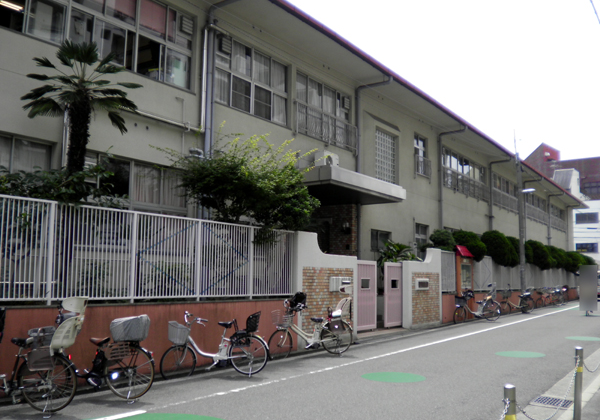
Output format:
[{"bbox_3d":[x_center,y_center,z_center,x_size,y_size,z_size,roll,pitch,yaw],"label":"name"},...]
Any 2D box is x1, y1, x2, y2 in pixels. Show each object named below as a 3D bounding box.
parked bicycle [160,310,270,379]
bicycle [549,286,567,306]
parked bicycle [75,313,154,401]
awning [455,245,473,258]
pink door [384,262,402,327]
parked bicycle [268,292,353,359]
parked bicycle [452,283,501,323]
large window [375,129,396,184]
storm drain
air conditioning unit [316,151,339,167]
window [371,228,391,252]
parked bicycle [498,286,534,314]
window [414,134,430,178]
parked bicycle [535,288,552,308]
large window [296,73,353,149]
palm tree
[{"bbox_3d":[-1.296,2.070,9.427,1.680,1.050,0.580,2,-7,-10],"label":"parked bicycle"},{"bbox_3d":[14.317,4.763,33.600,1.650,1.100,0.580,5,-8,-32],"label":"bicycle"},{"bbox_3d":[-2.664,1.815,7.622,1.750,1.130,0.570,2,-6,-15],"label":"parked bicycle"},{"bbox_3d":[5.912,1.499,21.666,0.320,0.420,1.350,-4,-8,34],"label":"awning"},{"bbox_3d":[2.755,2.473,17.700,0.060,1.840,1.285,-4,-8,34],"label":"pink door"},{"bbox_3d":[0.215,2.239,12.055,1.810,1.280,0.600,2,-6,-17],"label":"parked bicycle"},{"bbox_3d":[6.122,3.235,21.060,1.750,1.320,0.580,2,-7,-10],"label":"parked bicycle"},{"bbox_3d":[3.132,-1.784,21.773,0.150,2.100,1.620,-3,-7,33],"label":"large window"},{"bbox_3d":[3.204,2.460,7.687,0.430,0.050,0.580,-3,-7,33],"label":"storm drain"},{"bbox_3d":[0.751,-1.268,16.730,0.300,0.570,0.800,-3,-7,33],"label":"air conditioning unit"},{"bbox_3d":[2.772,1.086,20.638,0.120,0.737,1.588,-4,-8,34],"label":"window"},{"bbox_3d":[9.229,3.852,25.774,1.800,1.150,0.570,3,-6,-19],"label":"parked bicycle"},{"bbox_3d":[4.824,-2.116,23.956,0.150,1.600,1.420,-4,-8,34],"label":"window"},{"bbox_3d":[13.090,4.594,31.921,1.770,1.050,0.550,3,-6,-19],"label":"parked bicycle"},{"bbox_3d":[0.794,-2.823,17.952,0.180,1.730,3.336,-4,-8,34],"label":"large window"},{"bbox_3d":[-3.532,-0.182,9.567,2.000,5.200,2.000,-3,-7,33],"label":"palm tree"}]

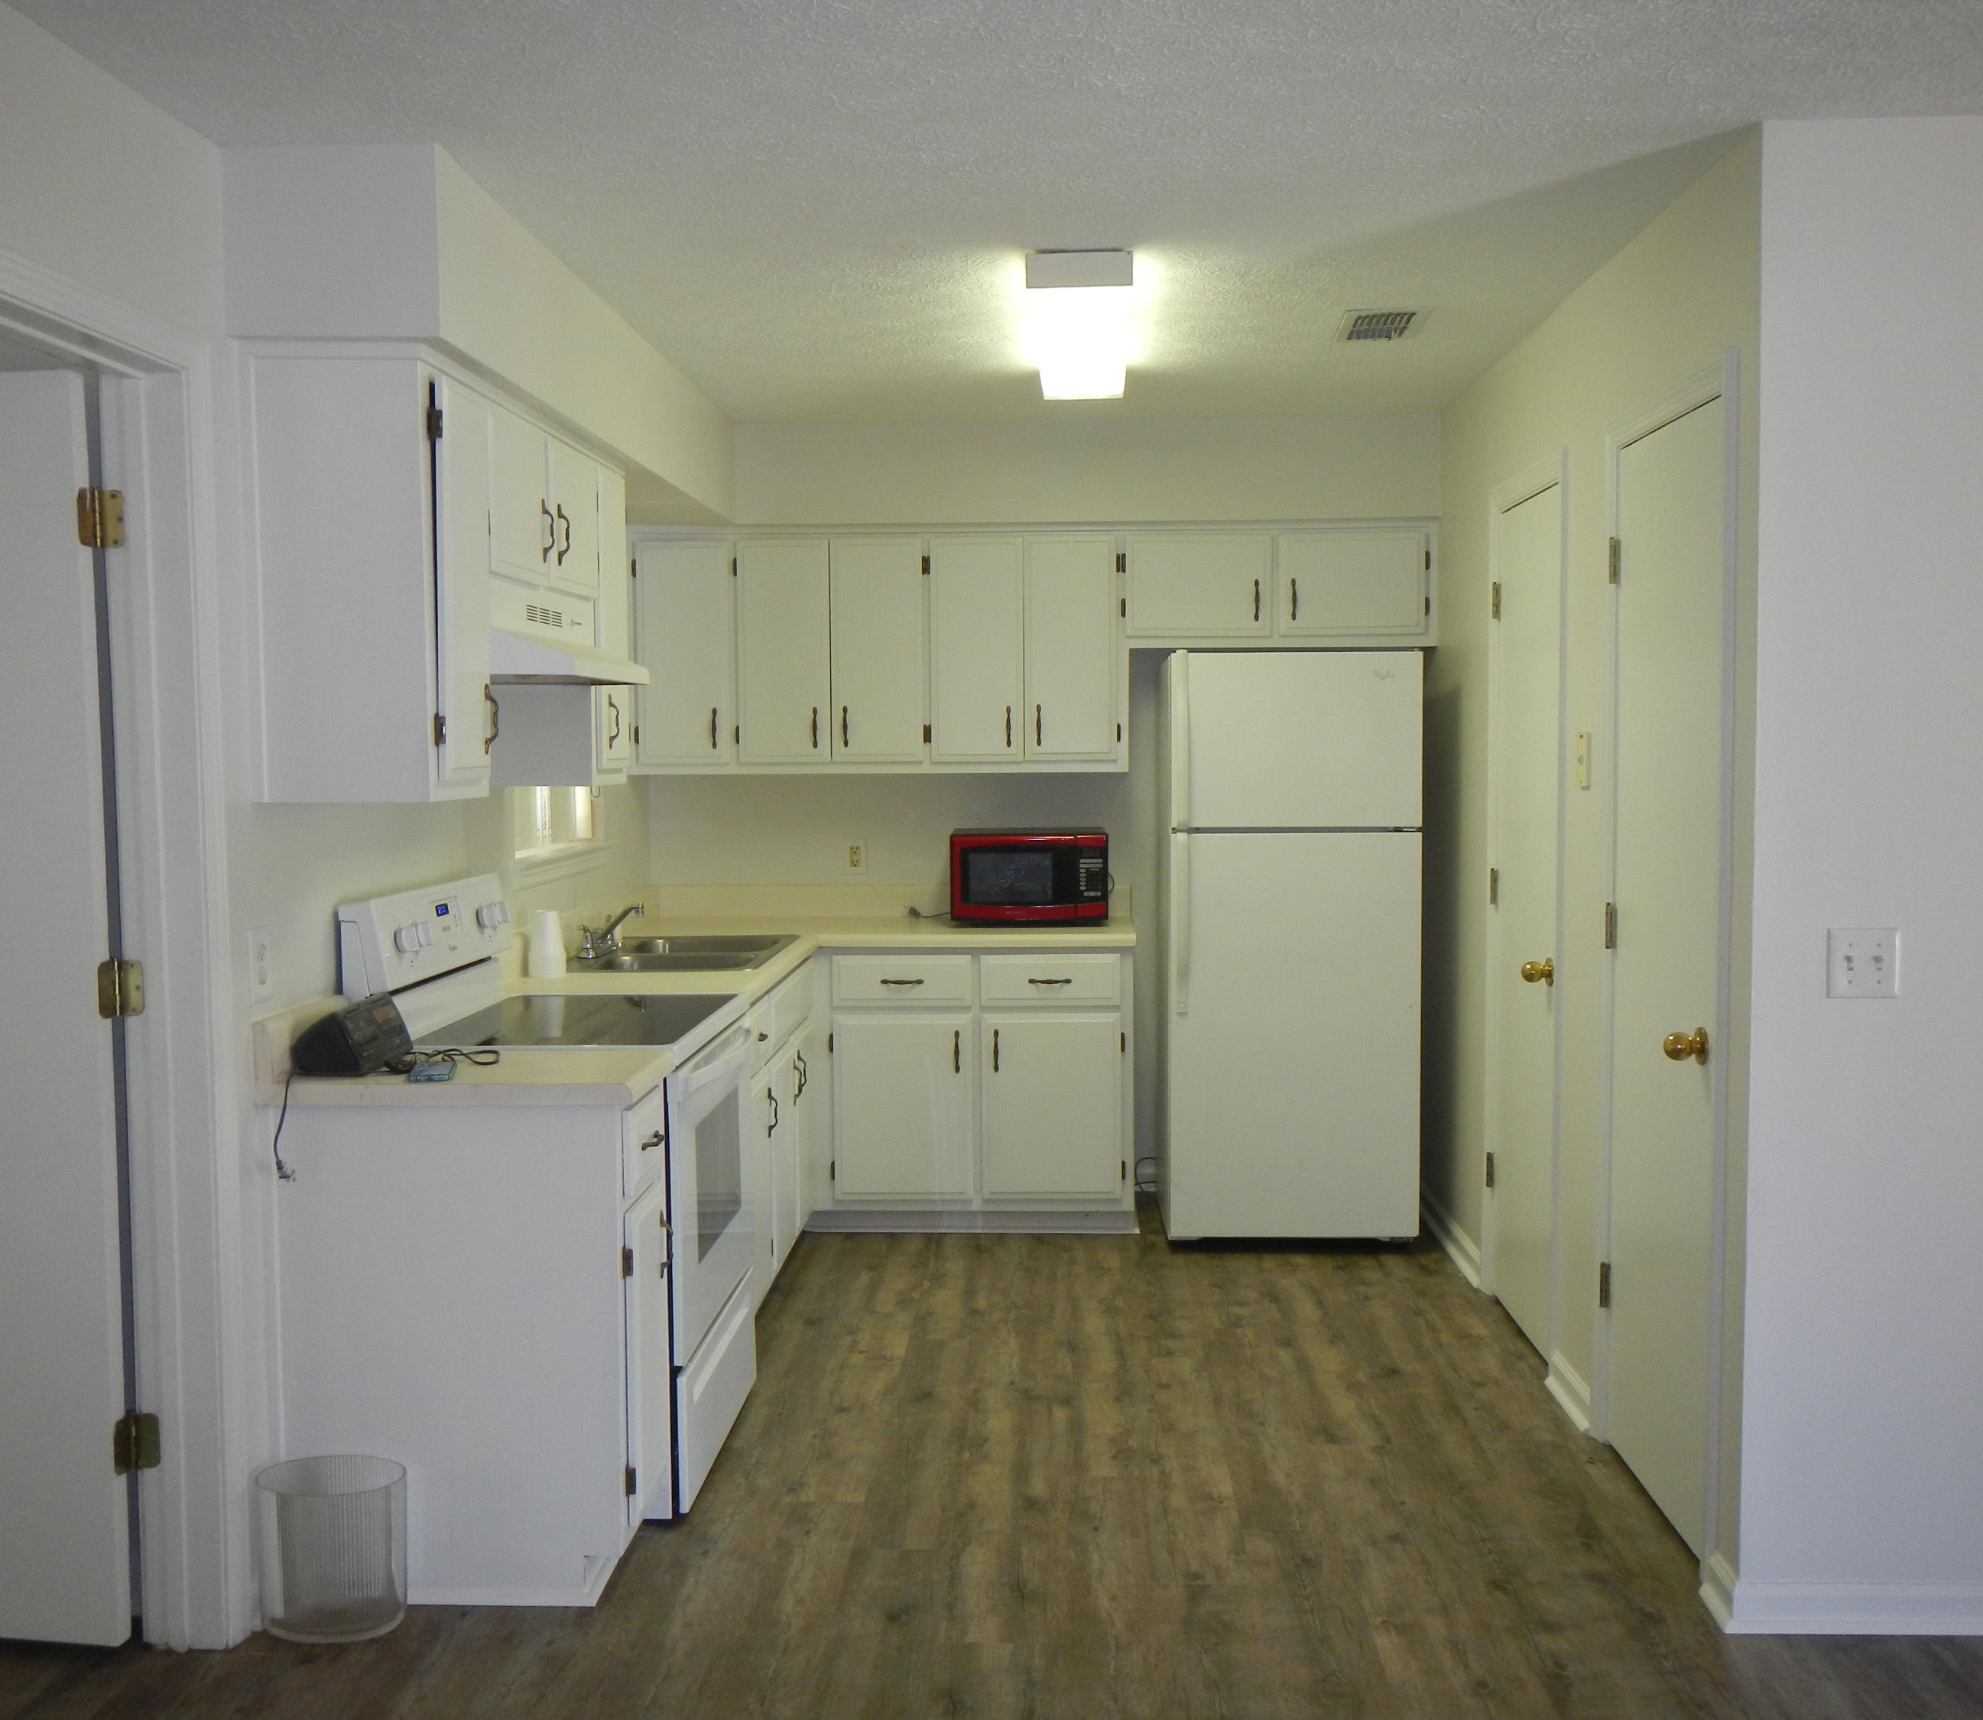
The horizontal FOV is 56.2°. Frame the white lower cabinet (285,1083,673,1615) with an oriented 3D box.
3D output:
[{"bbox_3d":[-0.908,0.840,3.310,0.625,0.870,0.300,0,4,3],"label":"white lower cabinet"}]

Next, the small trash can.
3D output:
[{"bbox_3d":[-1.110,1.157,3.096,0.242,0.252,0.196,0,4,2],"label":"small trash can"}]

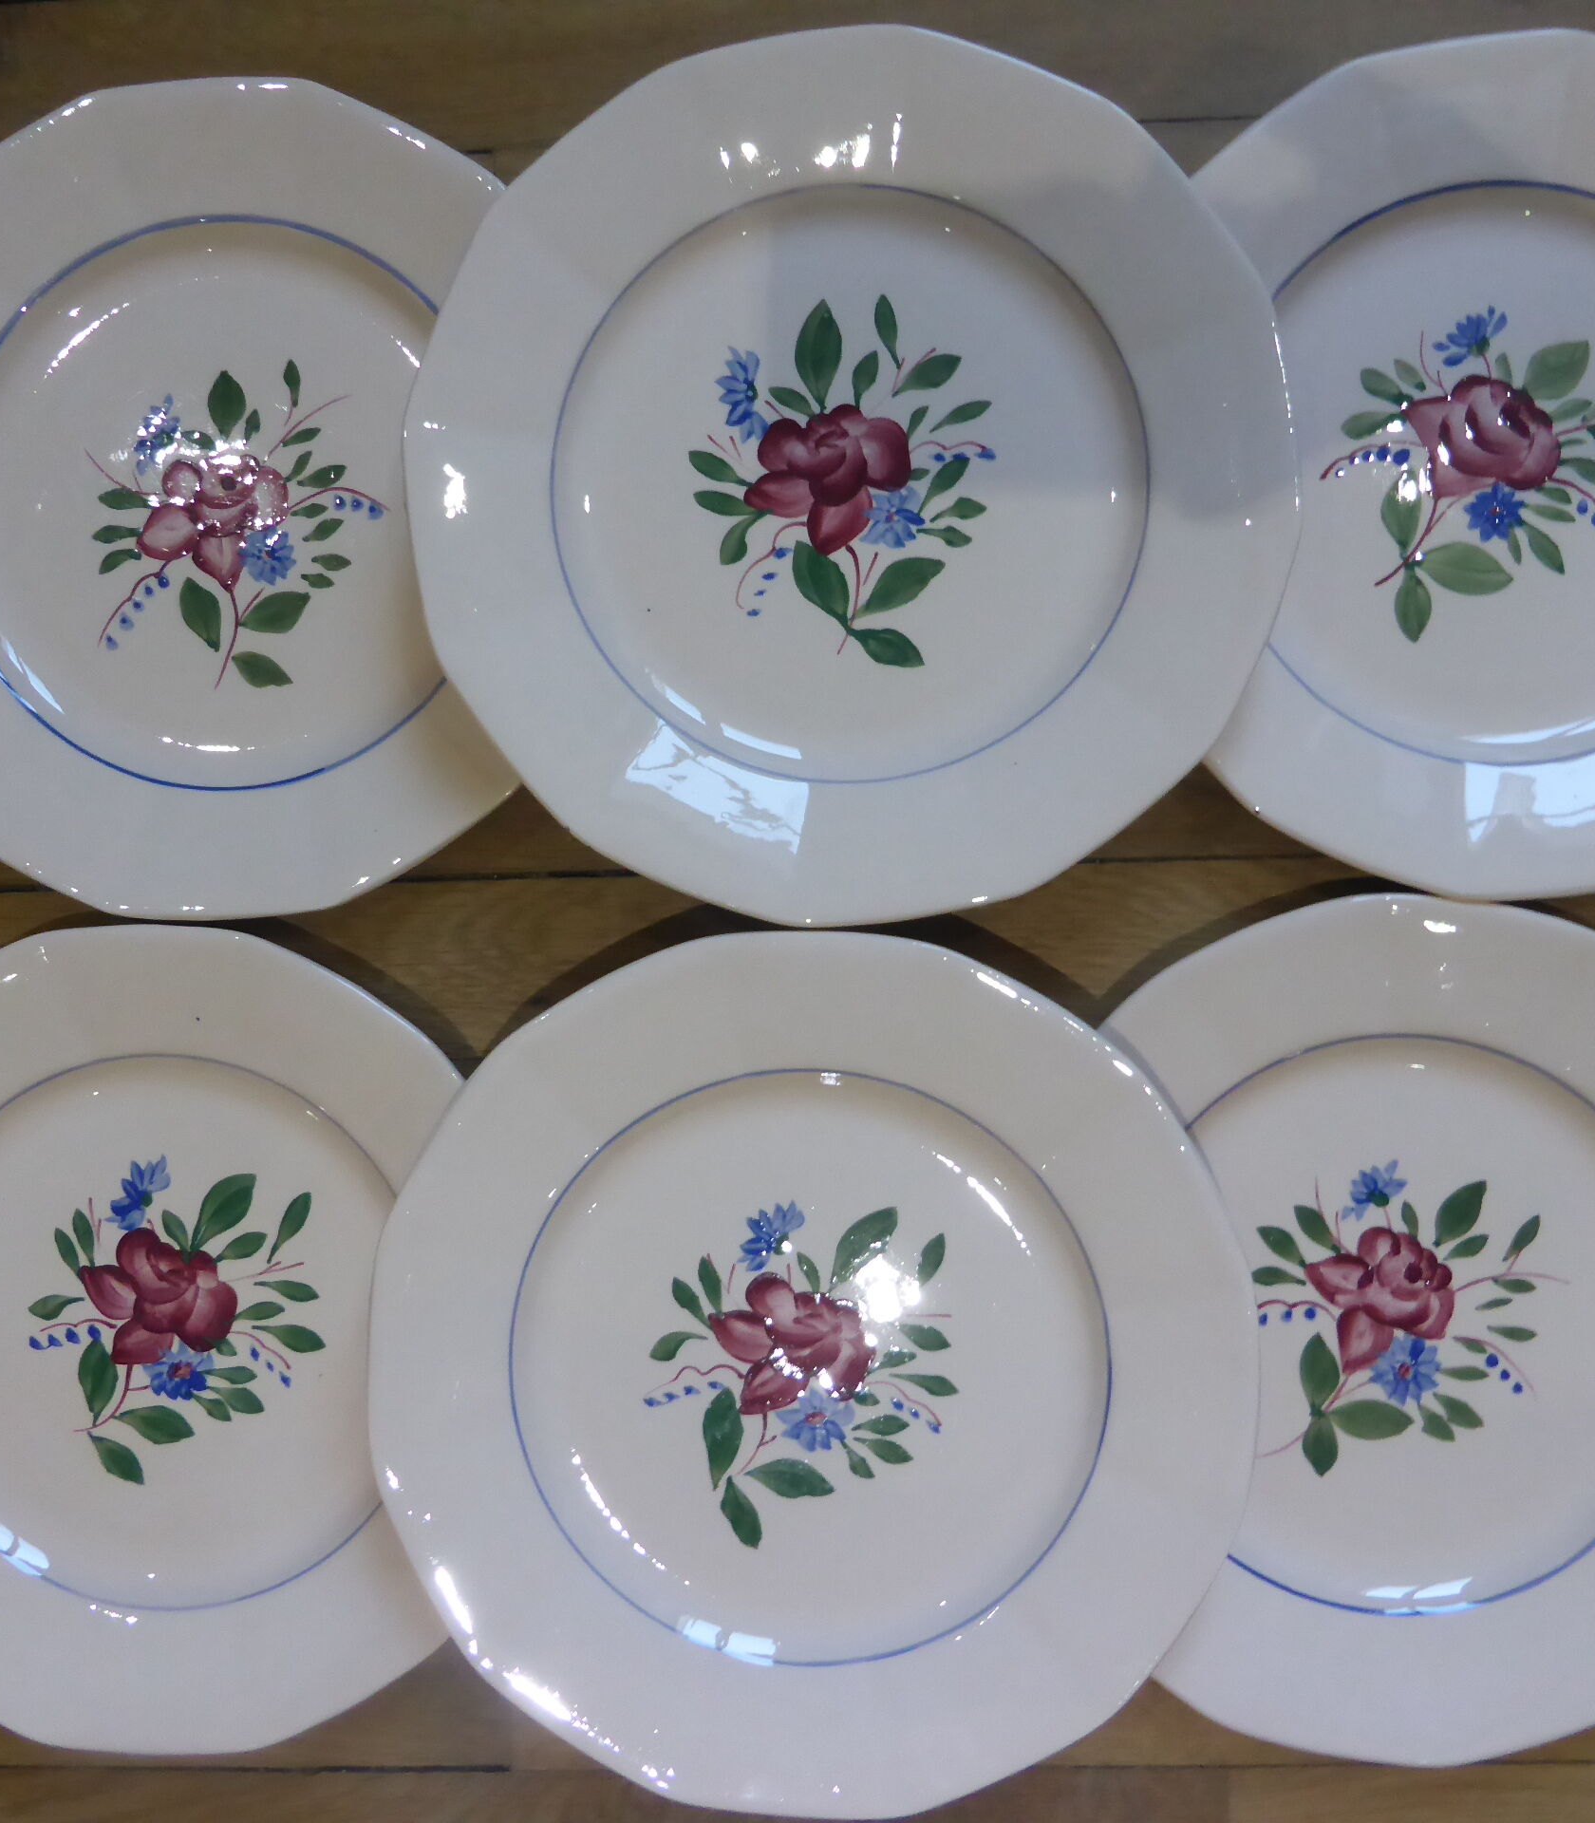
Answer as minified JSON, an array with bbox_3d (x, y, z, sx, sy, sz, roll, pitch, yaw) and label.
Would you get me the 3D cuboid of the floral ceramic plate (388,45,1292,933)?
[{"bbox_3d":[0.014,-0.117,0.482,0.242,0.025,0.242,0,90,3],"label":"floral ceramic plate"}]

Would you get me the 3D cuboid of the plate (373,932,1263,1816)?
[{"bbox_3d":[0.003,0.124,0.483,0.242,0.025,0.242,0,90,3],"label":"plate"}]

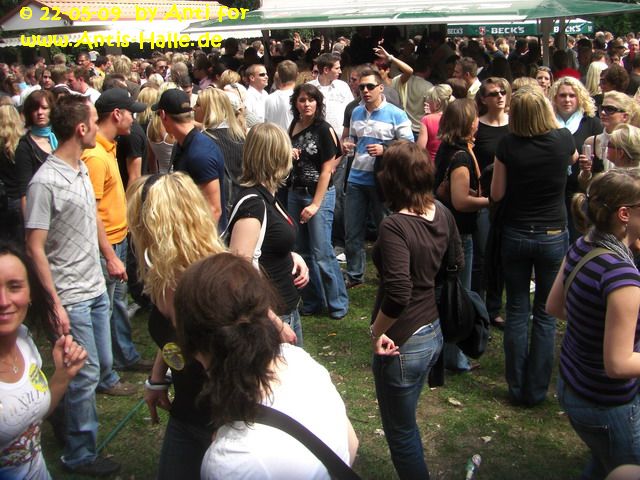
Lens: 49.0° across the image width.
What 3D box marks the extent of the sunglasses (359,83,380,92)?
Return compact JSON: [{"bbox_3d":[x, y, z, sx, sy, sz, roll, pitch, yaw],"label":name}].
[{"bbox_3d":[0.388,-1.183,5.450,0.150,0.045,0.140,6,18,28],"label":"sunglasses"}]

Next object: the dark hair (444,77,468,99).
[{"bbox_3d":[1.231,-1.360,6.300,0.180,0.230,0.210,0,15,2],"label":"dark hair"}]

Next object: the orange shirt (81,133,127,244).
[{"bbox_3d":[-1.222,-0.309,4.000,0.320,0.700,0.500,-1,15,-2],"label":"orange shirt"}]

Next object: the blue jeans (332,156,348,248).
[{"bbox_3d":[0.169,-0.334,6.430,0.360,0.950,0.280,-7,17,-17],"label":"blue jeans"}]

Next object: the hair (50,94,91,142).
[{"bbox_3d":[-1.161,-0.566,3.270,0.195,0.215,0.170,-14,20,-36],"label":"hair"}]

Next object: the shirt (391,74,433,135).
[{"bbox_3d":[0.930,-1.397,7.139,0.460,0.620,0.280,0,16,8],"label":"shirt"}]

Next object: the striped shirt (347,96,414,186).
[{"bbox_3d":[0.511,-0.836,5.950,0.530,0.740,0.330,5,16,21],"label":"striped shirt"}]

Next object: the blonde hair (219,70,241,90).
[{"bbox_3d":[-0.876,-1.536,6.800,0.190,0.220,0.200,-14,20,-40],"label":"blonde hair"}]

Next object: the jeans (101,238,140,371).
[{"bbox_3d":[-1.276,0.402,4.450,0.350,0.930,0.360,0,16,8],"label":"jeans"}]

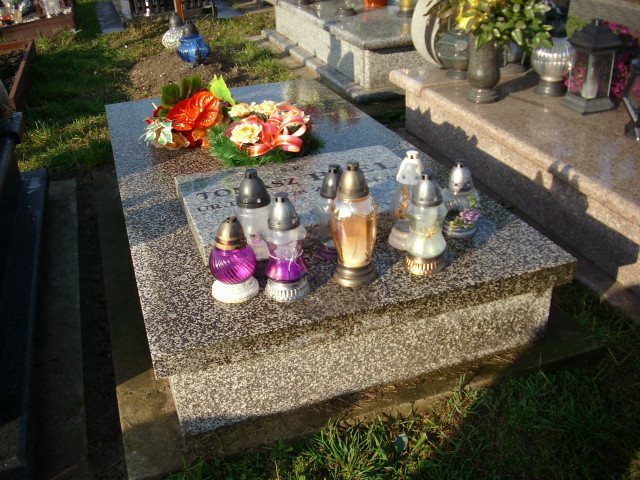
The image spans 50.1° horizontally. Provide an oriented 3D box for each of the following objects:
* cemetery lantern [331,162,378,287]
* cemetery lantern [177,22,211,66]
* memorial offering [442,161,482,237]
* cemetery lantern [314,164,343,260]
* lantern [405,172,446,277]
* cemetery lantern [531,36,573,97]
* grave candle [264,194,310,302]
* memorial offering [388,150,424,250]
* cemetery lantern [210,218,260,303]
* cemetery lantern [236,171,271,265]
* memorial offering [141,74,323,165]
[{"bbox_3d":[0.083,-0.044,1.651,0.110,0.296,0.110,-2,27,3],"label":"cemetery lantern"},{"bbox_3d":[-0.838,-1.305,4.529,0.219,0.265,0.219,-7,27,-8],"label":"cemetery lantern"},{"bbox_3d":[0.378,-0.114,1.811,0.100,0.196,0.100,-3,27,1],"label":"memorial offering"},{"bbox_3d":[0.036,-0.074,1.725,0.096,0.236,0.096,-3,27,1],"label":"cemetery lantern"},{"bbox_3d":[0.256,-0.048,1.639,0.101,0.246,0.101,-3,27,1],"label":"lantern"},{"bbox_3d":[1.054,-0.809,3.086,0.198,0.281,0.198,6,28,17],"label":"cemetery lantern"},{"bbox_3d":[-0.082,0.011,1.562,0.106,0.244,0.106,-3,27,1],"label":"grave candle"},{"bbox_3d":[0.229,-0.106,1.755,0.108,0.248,0.108,-3,27,1],"label":"memorial offering"},{"bbox_3d":[-0.207,0.036,1.636,0.116,0.195,0.116,-7,27,-7],"label":"cemetery lantern"},{"bbox_3d":[-0.164,-0.046,1.667,0.091,0.260,0.091,-11,28,-15],"label":"cemetery lantern"},{"bbox_3d":[-0.322,-0.466,2.627,0.636,0.212,0.382,1,27,8],"label":"memorial offering"}]

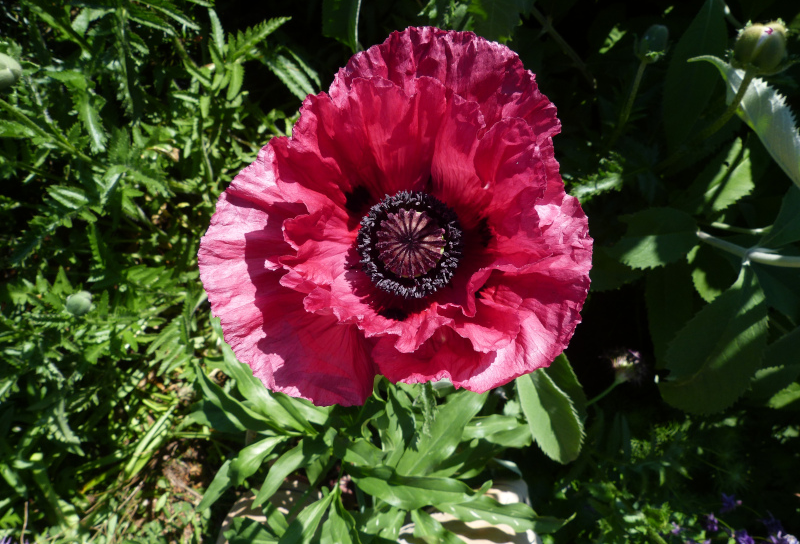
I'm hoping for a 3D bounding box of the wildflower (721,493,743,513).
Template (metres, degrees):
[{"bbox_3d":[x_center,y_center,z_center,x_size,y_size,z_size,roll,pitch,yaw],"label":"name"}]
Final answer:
[{"bbox_3d":[0.400,0.279,0.700,0.025,0.022,0.025,17,61,10],"label":"wildflower"}]

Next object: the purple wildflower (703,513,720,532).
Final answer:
[{"bbox_3d":[0.377,0.303,0.700,0.022,0.022,0.022,17,61,10],"label":"purple wildflower"}]

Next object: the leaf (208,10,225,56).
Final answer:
[{"bbox_3d":[-0.159,-0.208,0.500,0.012,0.007,0.042,-16,69,0],"label":"leaf"}]

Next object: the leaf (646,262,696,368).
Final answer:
[{"bbox_3d":[0.216,0.035,0.460,0.044,0.012,0.088,-6,73,-2],"label":"leaf"}]

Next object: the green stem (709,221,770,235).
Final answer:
[{"bbox_3d":[0.236,-0.031,0.400,0.046,0.006,0.006,3,72,6],"label":"green stem"}]

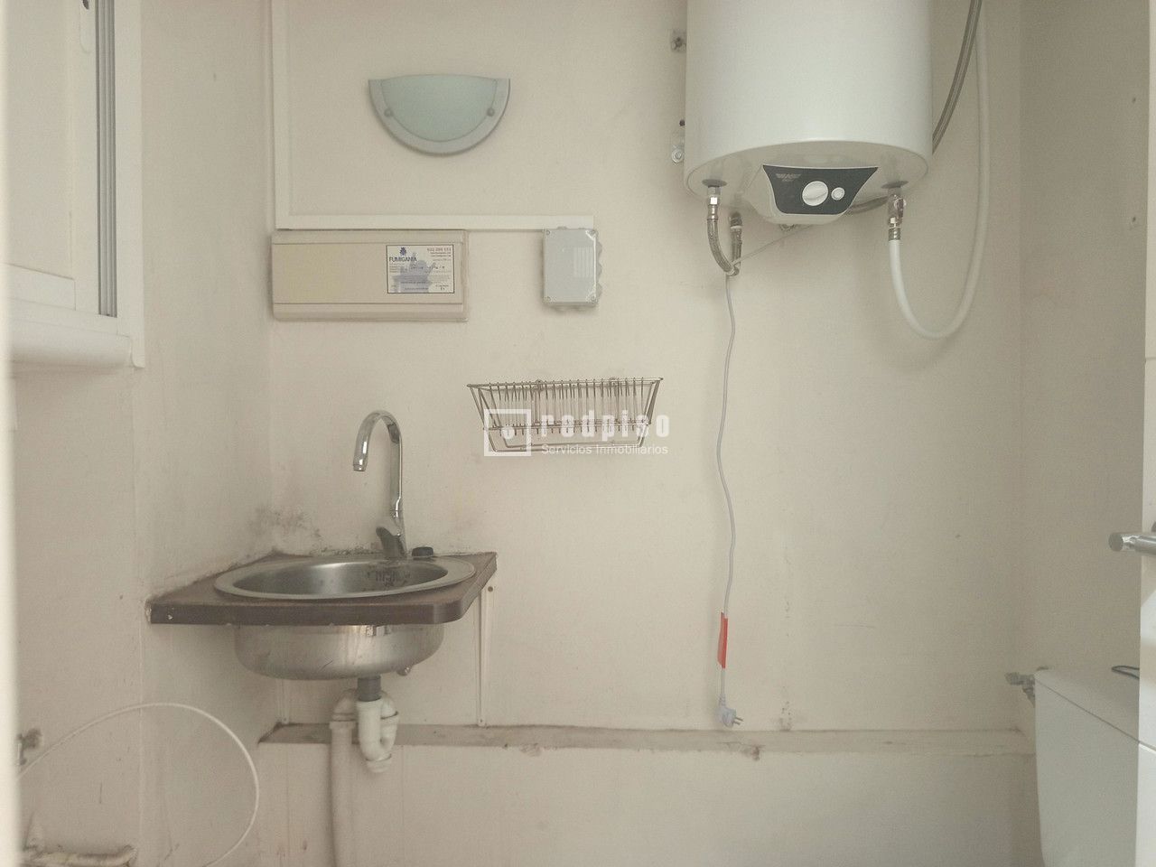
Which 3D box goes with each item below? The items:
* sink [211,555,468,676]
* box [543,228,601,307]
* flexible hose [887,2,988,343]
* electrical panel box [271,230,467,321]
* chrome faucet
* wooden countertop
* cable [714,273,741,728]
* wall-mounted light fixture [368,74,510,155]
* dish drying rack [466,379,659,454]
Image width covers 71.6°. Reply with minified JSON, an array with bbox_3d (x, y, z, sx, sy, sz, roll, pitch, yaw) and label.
[{"bbox_3d":[-0.433,0.341,1.521,0.475,0.162,0.475,0,1,0],"label":"sink"},{"bbox_3d":[-0.012,-0.352,1.699,0.118,0.160,0.070,0,1,0],"label":"box"},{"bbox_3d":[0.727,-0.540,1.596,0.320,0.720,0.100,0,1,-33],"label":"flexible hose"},{"bbox_3d":[-0.441,-0.338,1.701,0.408,0.190,0.070,0,1,0],"label":"electrical panel box"},{"bbox_3d":[-0.408,0.106,1.627,0.055,0.307,0.190,1,1,17],"label":"chrome faucet"},{"bbox_3d":[-0.423,0.282,1.505,0.489,0.034,0.484,0,1,0],"label":"wooden countertop"},{"bbox_3d":[0.311,0.138,1.663,0.058,0.942,0.060,0,1,0],"label":"cable"},{"bbox_3d":[-0.290,-0.669,1.687,0.300,0.158,0.083,0,1,0],"label":"wall-mounted light fixture"},{"bbox_3d":[-0.020,-0.032,1.605,0.360,0.130,0.250,-2,1,1],"label":"dish drying rack"}]

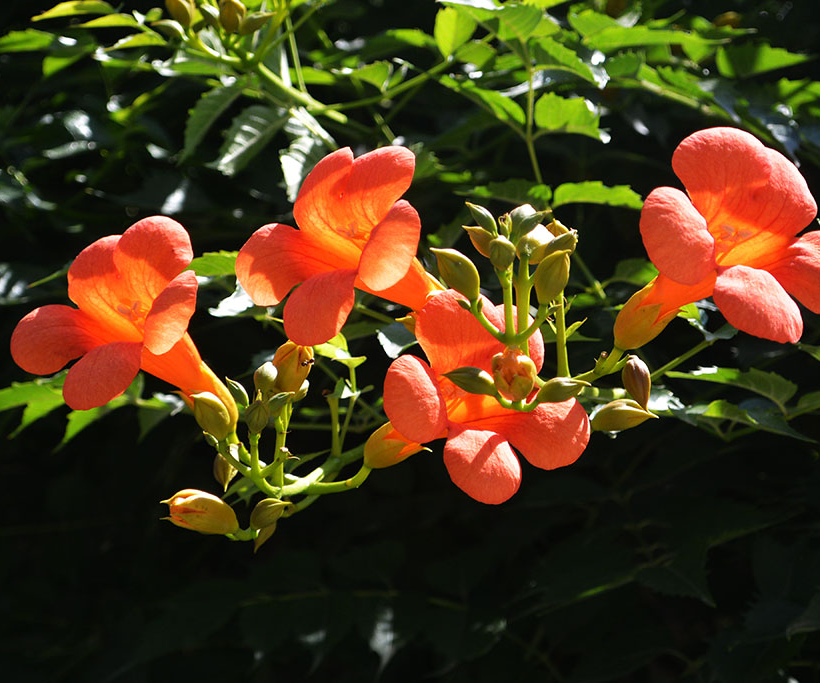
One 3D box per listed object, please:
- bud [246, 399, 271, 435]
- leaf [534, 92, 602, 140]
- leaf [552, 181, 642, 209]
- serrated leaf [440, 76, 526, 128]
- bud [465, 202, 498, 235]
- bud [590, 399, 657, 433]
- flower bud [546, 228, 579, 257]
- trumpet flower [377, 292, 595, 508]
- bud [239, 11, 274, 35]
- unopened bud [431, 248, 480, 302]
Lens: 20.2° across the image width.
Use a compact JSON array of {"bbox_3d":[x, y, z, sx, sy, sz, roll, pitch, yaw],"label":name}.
[{"bbox_3d":[-0.057,0.028,0.865,0.010,0.015,0.010,5,9,-6],"label":"bud"},{"bbox_3d":[0.067,-0.095,0.970,0.031,0.012,0.022,6,26,18],"label":"leaf"},{"bbox_3d":[0.074,-0.058,0.910,0.036,0.008,0.019,4,27,8],"label":"leaf"},{"bbox_3d":[0.030,-0.102,0.970,0.040,0.011,0.024,32,24,-12],"label":"serrated leaf"},{"bbox_3d":[0.025,-0.042,0.790,0.007,0.015,0.007,-40,9,0],"label":"bud"},{"bbox_3d":[0.080,0.028,0.860,0.025,0.012,0.012,-12,1,6],"label":"bud"},{"bbox_3d":[0.052,-0.034,0.790,0.013,0.007,0.007,-32,0,12],"label":"flower bud"},{"bbox_3d":[0.026,0.021,0.820,0.070,0.071,0.050,0,-18,-32],"label":"trumpet flower"},{"bbox_3d":[-0.061,-0.127,0.920,0.017,0.008,0.008,-30,0,3],"label":"bud"},{"bbox_3d":[0.015,-0.022,0.760,0.011,0.021,0.011,-36,6,0],"label":"unopened bud"}]

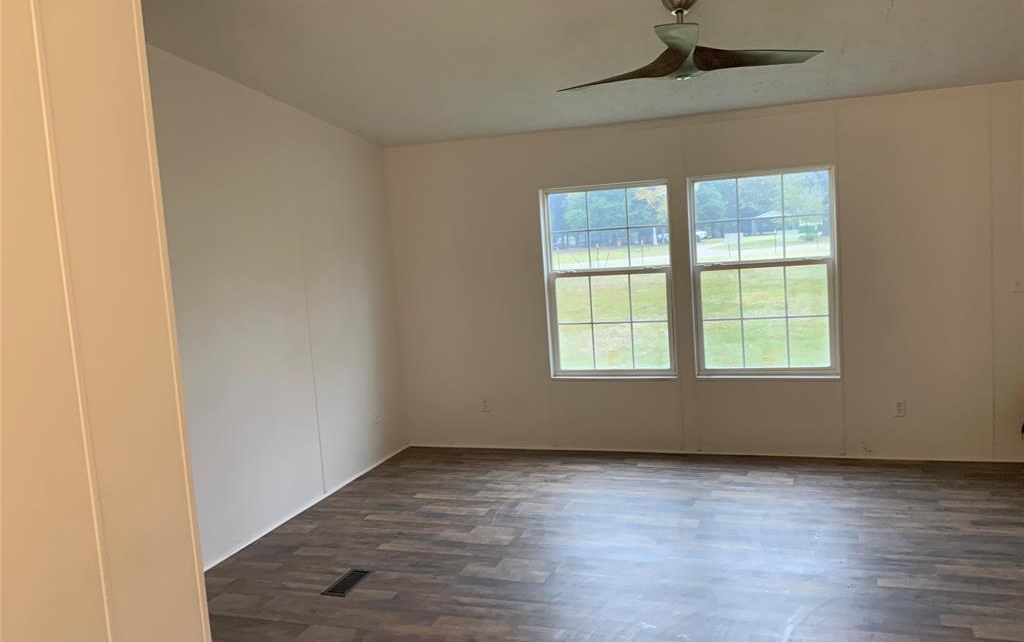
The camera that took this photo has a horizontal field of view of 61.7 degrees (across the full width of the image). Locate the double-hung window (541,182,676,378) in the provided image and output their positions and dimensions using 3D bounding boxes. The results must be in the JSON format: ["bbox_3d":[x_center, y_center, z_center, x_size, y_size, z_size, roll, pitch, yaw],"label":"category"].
[{"bbox_3d":[0.673,-0.267,5.978,0.905,1.345,0.090,-2,7,20],"label":"double-hung window"}]

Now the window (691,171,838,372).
[{"bbox_3d":[1.649,-0.295,5.632,0.908,1.350,0.090,-2,7,20],"label":"window"}]

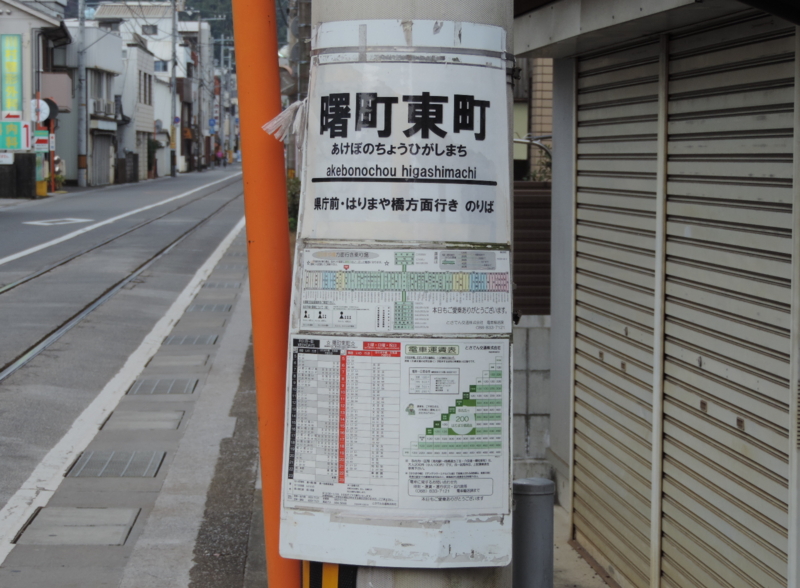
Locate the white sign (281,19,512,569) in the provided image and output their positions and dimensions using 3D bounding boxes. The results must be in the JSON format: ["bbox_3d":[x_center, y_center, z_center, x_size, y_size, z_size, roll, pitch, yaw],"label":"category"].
[{"bbox_3d":[-0.007,-0.001,4.230,0.410,0.955,0.110,1,3,6],"label":"white sign"}]

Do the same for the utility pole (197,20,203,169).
[{"bbox_3d":[-13.194,-13.220,160.000,0.320,10.200,0.320,0,3,0],"label":"utility pole"}]

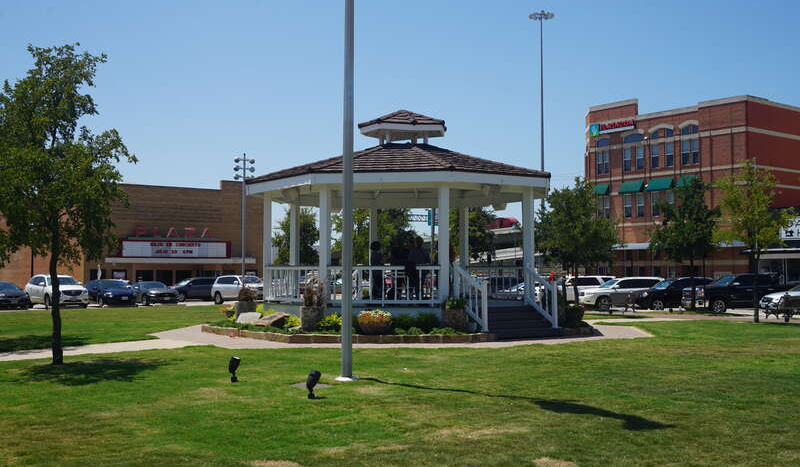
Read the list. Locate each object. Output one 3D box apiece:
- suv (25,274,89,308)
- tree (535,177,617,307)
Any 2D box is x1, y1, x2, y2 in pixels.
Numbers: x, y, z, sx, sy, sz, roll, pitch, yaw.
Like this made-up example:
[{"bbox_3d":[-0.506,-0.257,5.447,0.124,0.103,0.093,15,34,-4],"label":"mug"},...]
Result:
[{"bbox_3d":[-19.246,3.212,49.413,1.980,1.820,5.100,2,-3,-37],"label":"suv"},{"bbox_3d":[8.938,0.468,45.015,4.000,6.610,4.000,0,-2,0],"label":"tree"}]

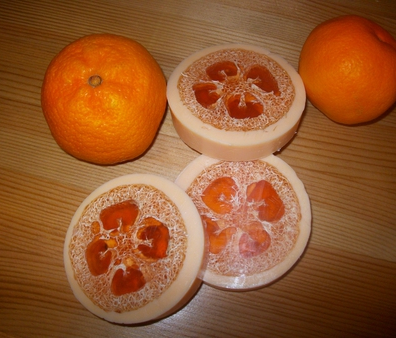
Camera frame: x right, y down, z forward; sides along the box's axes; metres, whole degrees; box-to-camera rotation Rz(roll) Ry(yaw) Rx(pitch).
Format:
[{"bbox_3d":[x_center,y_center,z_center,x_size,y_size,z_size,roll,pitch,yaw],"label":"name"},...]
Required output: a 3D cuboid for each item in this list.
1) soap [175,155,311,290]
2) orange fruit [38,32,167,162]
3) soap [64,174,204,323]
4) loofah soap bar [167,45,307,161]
[{"bbox_3d":[0.024,0.029,0.270,0.087,0.015,0.087,-1,68,4],"label":"soap"},{"bbox_3d":[-0.054,-0.041,0.262,0.074,0.069,0.074,-2,70,5],"label":"orange fruit"},{"bbox_3d":[-0.036,0.046,0.260,0.087,0.015,0.087,-4,73,14],"label":"soap"},{"bbox_3d":[0.025,-0.046,0.288,0.087,0.015,0.087,0,56,1],"label":"loofah soap bar"}]

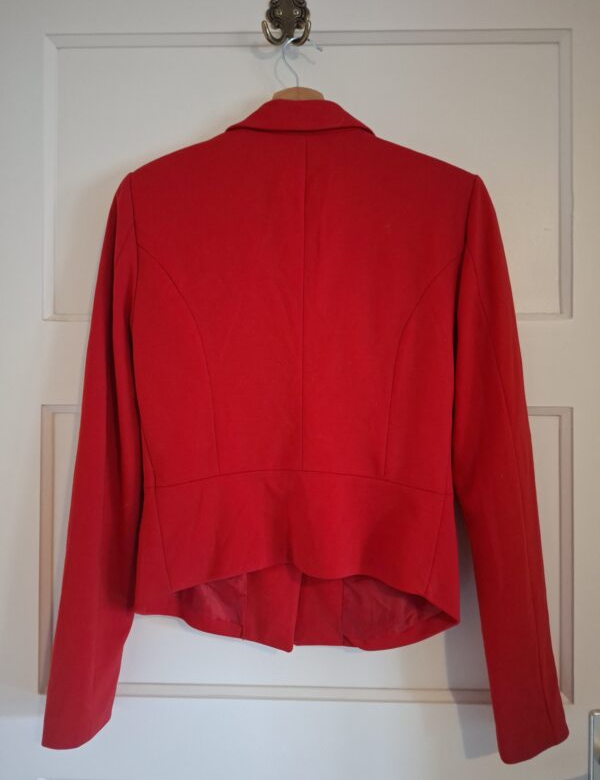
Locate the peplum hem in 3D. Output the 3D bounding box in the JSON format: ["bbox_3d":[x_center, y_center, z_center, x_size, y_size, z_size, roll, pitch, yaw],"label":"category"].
[{"bbox_3d":[-0.004,0.184,0.555,0.350,0.225,0.140,0,-1,1],"label":"peplum hem"}]

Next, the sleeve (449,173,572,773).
[{"bbox_3d":[0.216,0.084,0.570,0.100,0.625,0.115,-6,-1,1],"label":"sleeve"}]

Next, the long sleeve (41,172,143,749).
[{"bbox_3d":[-0.211,0.075,0.580,0.100,0.620,0.115,5,-1,1],"label":"long sleeve"}]

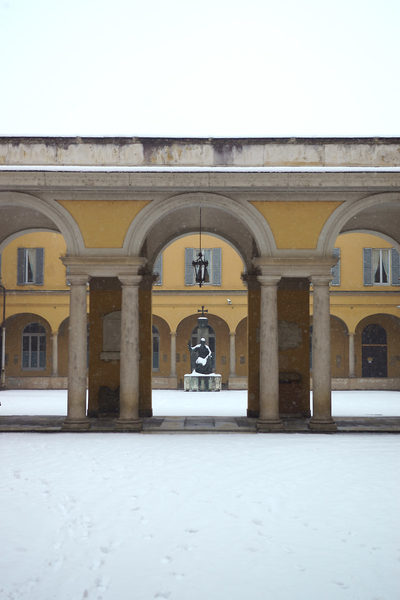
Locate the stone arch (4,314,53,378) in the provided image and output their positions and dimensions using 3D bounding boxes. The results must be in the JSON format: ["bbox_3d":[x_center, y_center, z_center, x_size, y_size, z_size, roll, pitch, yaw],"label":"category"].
[{"bbox_3d":[-9.665,2.575,49.062,2.705,3.658,0.450,0,-4,0],"label":"stone arch"}]

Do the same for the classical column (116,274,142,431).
[{"bbox_3d":[-1.663,1.249,20.763,0.650,3.673,0.650,0,-4,0],"label":"classical column"}]

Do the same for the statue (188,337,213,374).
[{"bbox_3d":[0.035,3.038,46.877,1.266,1.957,1.150,0,-4,0],"label":"statue"}]

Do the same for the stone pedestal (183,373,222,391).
[{"bbox_3d":[0.146,4.455,46.754,1.933,0.918,1.700,0,-4,0],"label":"stone pedestal"}]

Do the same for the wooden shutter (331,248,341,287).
[{"bbox_3d":[7.269,-1.744,46.117,0.458,2.005,0.060,0,-4,0],"label":"wooden shutter"}]

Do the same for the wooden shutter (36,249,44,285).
[{"bbox_3d":[-9.039,-1.867,49.064,0.436,2.104,0.060,0,-4,0],"label":"wooden shutter"}]

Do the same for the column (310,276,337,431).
[{"bbox_3d":[2.845,1.215,19.963,0.599,3.537,0.599,0,-4,0],"label":"column"}]

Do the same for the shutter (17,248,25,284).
[{"bbox_3d":[-9.515,-1.763,46.118,0.372,1.968,0.060,0,-4,0],"label":"shutter"}]

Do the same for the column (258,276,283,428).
[{"bbox_3d":[1.613,1.208,19.964,0.599,3.537,0.599,0,-4,0],"label":"column"}]

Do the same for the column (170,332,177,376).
[{"bbox_3d":[-1.471,3.069,49.035,0.360,2.560,0.360,0,-4,0],"label":"column"}]

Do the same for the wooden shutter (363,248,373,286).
[{"bbox_3d":[8.951,-1.731,46.116,0.458,2.032,0.060,0,-4,0],"label":"wooden shutter"}]

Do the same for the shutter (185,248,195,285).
[{"bbox_3d":[-0.543,-1.758,46.117,0.458,1.978,0.060,0,-4,0],"label":"shutter"}]

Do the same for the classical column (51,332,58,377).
[{"bbox_3d":[-8.180,3.068,49.033,0.360,2.560,0.360,0,-4,0],"label":"classical column"}]

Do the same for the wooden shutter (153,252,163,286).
[{"bbox_3d":[-2.377,-1.867,49.066,0.509,2.104,0.060,0,-4,0],"label":"wooden shutter"}]

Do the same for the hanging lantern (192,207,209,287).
[{"bbox_3d":[0.013,-1.335,21.836,0.403,2.046,0.403,0,-4,0],"label":"hanging lantern"}]

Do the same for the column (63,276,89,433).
[{"bbox_3d":[-2.913,1.249,20.763,0.650,3.673,0.650,0,-4,0],"label":"column"}]

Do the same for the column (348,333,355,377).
[{"bbox_3d":[8.558,3.069,49.037,0.360,2.560,0.360,0,-4,0],"label":"column"}]

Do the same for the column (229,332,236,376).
[{"bbox_3d":[1.739,2.913,46.008,0.356,2.342,0.356,0,-4,0],"label":"column"}]

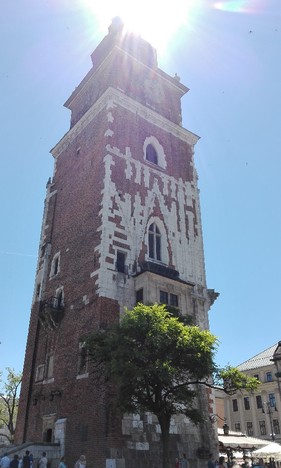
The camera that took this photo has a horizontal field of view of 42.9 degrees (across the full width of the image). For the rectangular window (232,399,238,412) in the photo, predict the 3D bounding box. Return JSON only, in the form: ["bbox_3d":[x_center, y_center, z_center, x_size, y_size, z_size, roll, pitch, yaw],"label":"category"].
[{"bbox_3d":[18.698,33.537,69.975,0.250,2.200,1.150,21,-37,-31],"label":"rectangular window"}]

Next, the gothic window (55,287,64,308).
[{"bbox_3d":[-7.973,6.264,35.792,0.400,2.060,1.600,19,-33,-34],"label":"gothic window"}]

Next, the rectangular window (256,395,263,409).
[{"bbox_3d":[22.118,31.093,66.224,0.250,2.200,1.150,21,-37,-31],"label":"rectangular window"}]

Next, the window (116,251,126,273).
[{"bbox_3d":[-1.780,2.530,32.564,1.070,1.880,0.350,19,-33,-34],"label":"window"}]

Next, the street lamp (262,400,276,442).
[{"bbox_3d":[16.859,24.777,44.962,1.400,7.040,1.300,21,-37,-31],"label":"street lamp"}]

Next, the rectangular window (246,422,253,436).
[{"bbox_3d":[18.638,33.328,61.047,0.250,2.070,1.150,16,-31,-29],"label":"rectangular window"}]

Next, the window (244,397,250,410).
[{"bbox_3d":[20.425,32.261,68.106,0.250,2.200,1.150,21,-37,-31],"label":"window"}]

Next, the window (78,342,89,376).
[{"bbox_3d":[-4.498,10.133,29.016,0.400,2.570,1.300,19,-33,-34],"label":"window"}]

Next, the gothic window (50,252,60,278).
[{"bbox_3d":[-9.076,3.294,38.799,0.400,2.740,1.700,19,-33,-34],"label":"gothic window"}]

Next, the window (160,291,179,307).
[{"bbox_3d":[2.743,6.088,33.624,2.200,1.400,0.300,21,-37,-31],"label":"window"}]

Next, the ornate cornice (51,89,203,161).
[{"bbox_3d":[-2.200,-10.908,46.612,13.800,1.600,13.800,19,-32,-33],"label":"ornate cornice"}]

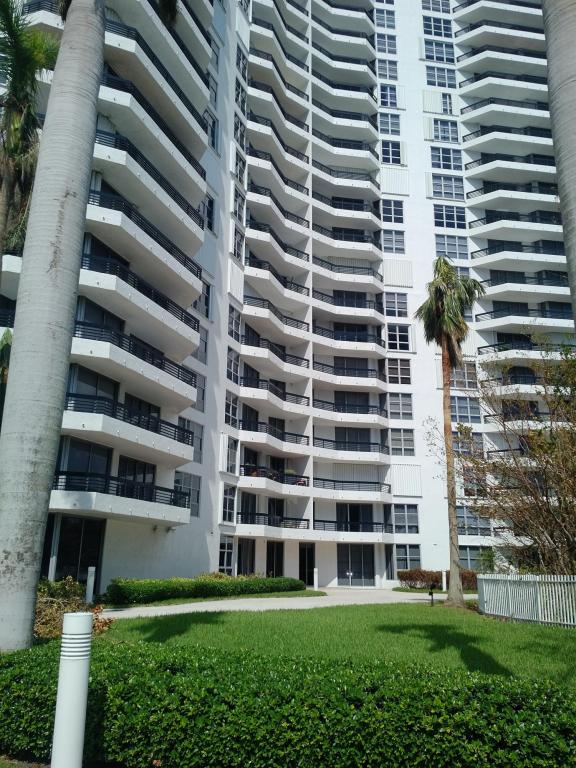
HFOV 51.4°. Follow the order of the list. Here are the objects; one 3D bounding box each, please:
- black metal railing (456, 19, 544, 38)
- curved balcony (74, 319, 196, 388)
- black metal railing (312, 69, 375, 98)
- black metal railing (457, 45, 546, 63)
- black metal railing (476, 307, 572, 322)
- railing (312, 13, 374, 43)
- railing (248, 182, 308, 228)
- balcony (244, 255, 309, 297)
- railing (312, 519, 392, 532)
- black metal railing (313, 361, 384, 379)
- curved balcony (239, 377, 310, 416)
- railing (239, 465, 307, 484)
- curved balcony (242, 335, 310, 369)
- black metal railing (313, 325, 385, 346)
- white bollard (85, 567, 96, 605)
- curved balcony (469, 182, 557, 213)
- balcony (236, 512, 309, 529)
[{"bbox_3d":[20.178,-33.151,56.875,8.365,0.620,1.953,3,-16,-9],"label":"black metal railing"},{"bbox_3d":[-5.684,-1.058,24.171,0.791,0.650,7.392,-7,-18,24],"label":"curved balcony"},{"bbox_3d":[5.054,-25.674,51.732,6.731,0.620,1.073,9,-18,-28],"label":"black metal railing"},{"bbox_3d":[18.580,-28.283,51.580,7.792,0.660,1.395,1,-16,-3],"label":"black metal railing"},{"bbox_3d":[18.799,-5.321,46.549,7.923,0.598,1.495,0,-16,4],"label":"black metal railing"},{"bbox_3d":[4.892,-29.947,51.169,6.521,0.598,0.755,8,-17,-23],"label":"railing"},{"bbox_3d":[-0.602,-12.740,43.405,0.997,0.609,6.540,-11,-20,33],"label":"railing"},{"bbox_3d":[-0.760,-6.901,40.602,6.352,1.218,2.141,15,-21,-41],"label":"balcony"},{"bbox_3d":[4.333,9.340,39.180,6.300,0.630,0.654,7,-18,-21],"label":"railing"},{"bbox_3d":[4.666,-0.783,44.225,6.546,0.609,1.128,6,-18,-19],"label":"black metal railing"},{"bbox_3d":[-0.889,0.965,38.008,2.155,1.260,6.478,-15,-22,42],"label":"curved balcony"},{"bbox_3d":[-0.662,5.969,38.237,1.162,0.620,6.535,-14,-21,41],"label":"railing"},{"bbox_3d":[-0.693,-2.052,40.176,0.997,0.609,6.540,-11,-20,33],"label":"curved balcony"},{"bbox_3d":[4.832,-3.537,45.453,6.731,0.620,1.073,9,-18,-28],"label":"black metal railing"},{"bbox_3d":[-6.349,6.502,19.330,0.215,1.122,0.215,0,-17,0],"label":"white bollard"},{"bbox_3d":[20.007,-16.075,52.032,8.365,1.176,2.053,3,-16,-9],"label":"curved balcony"},{"bbox_3d":[-0.689,8.672,37.470,1.162,0.620,6.535,-14,-21,41],"label":"balcony"}]

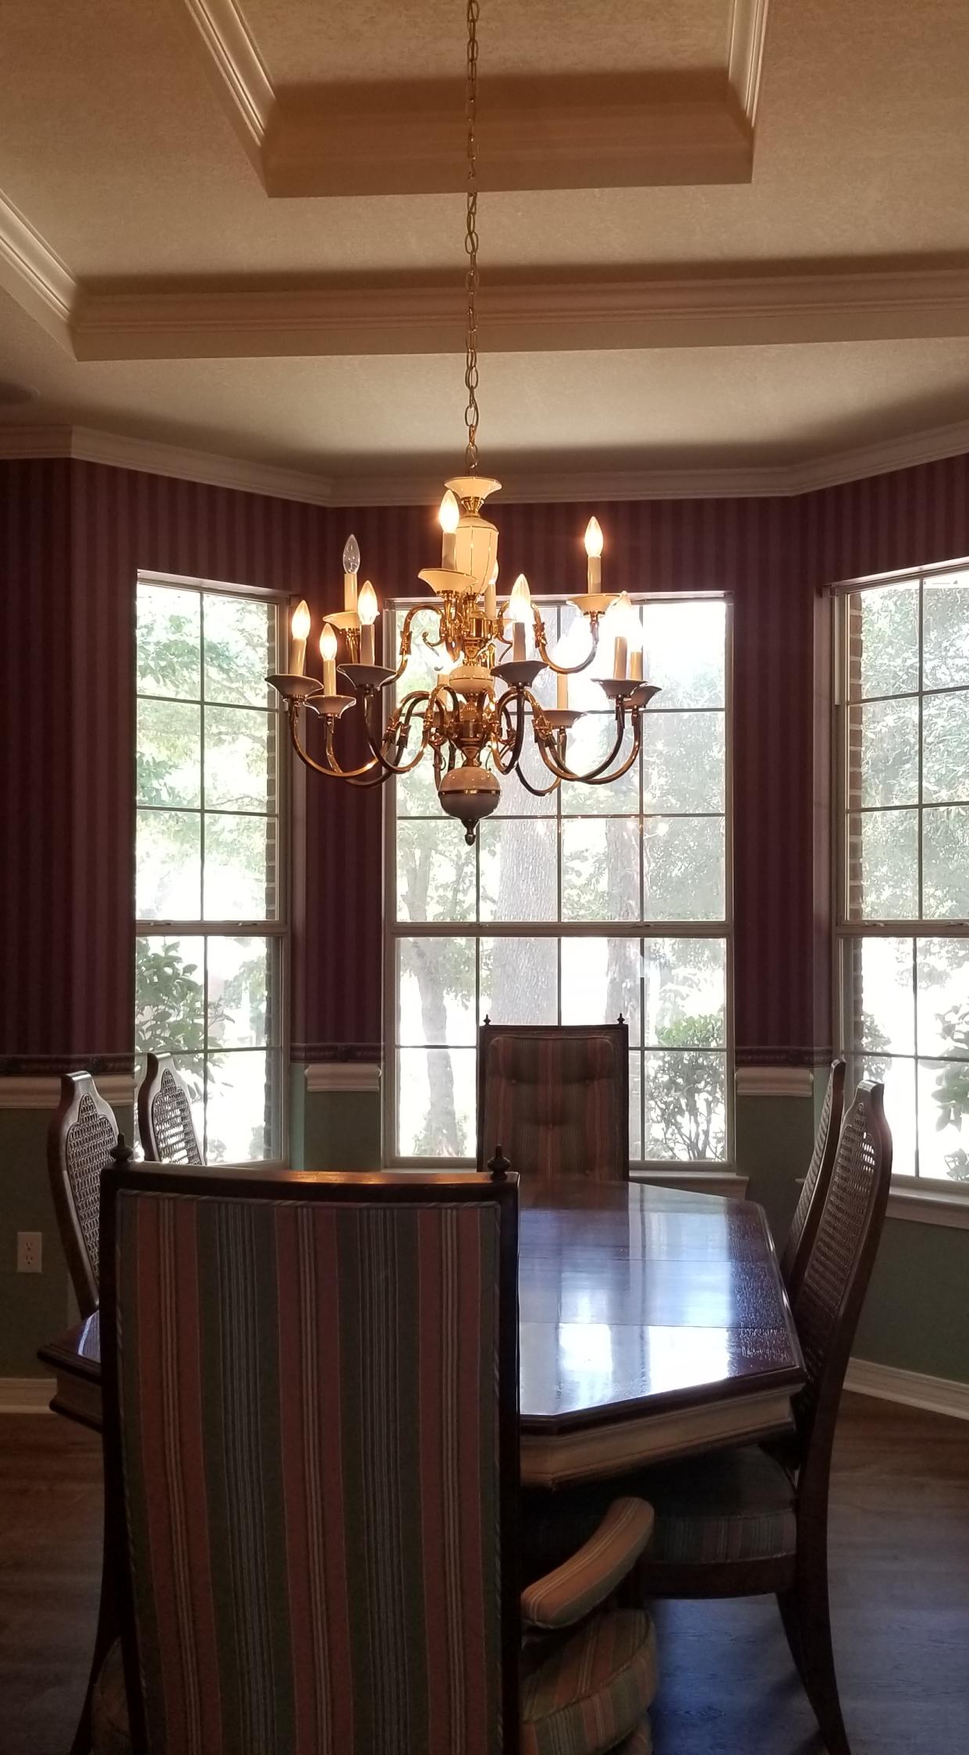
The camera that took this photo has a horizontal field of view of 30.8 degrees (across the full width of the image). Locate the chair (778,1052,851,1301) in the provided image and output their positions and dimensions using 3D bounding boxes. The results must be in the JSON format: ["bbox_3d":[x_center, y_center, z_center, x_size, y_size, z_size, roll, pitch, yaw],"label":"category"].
[{"bbox_3d":[0.401,0.911,3.459,0.620,1.105,0.510,0,-2,7],"label":"chair"}]

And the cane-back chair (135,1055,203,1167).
[{"bbox_3d":[-0.348,0.890,3.486,0.600,1.070,0.500,0,-2,6],"label":"cane-back chair"}]

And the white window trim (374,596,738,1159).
[{"bbox_3d":[0.225,0.011,5.439,1.080,1.790,0.110,0,-2,6],"label":"white window trim"}]

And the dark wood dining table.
[{"bbox_3d":[-0.008,1.035,3.043,1.020,0.755,2.040,0,-2,6],"label":"dark wood dining table"}]

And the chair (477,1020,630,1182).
[{"bbox_3d":[0.148,0.908,4.339,0.620,1.100,0.660,0,-2,6],"label":"chair"}]

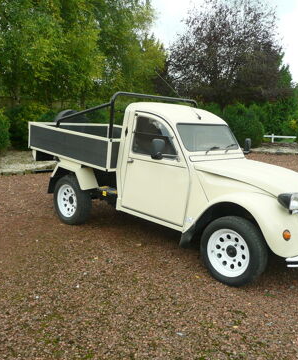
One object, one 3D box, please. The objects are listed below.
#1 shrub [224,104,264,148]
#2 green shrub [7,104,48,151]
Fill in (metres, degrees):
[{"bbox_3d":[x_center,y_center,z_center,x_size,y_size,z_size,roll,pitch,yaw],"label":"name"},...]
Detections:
[{"bbox_3d":[4.455,-2.563,18.600,2.019,2.108,2.019,4,9,13],"label":"shrub"},{"bbox_3d":[-4.456,-1.961,14.300,1.624,1.786,1.624,-1,10,-17],"label":"green shrub"}]

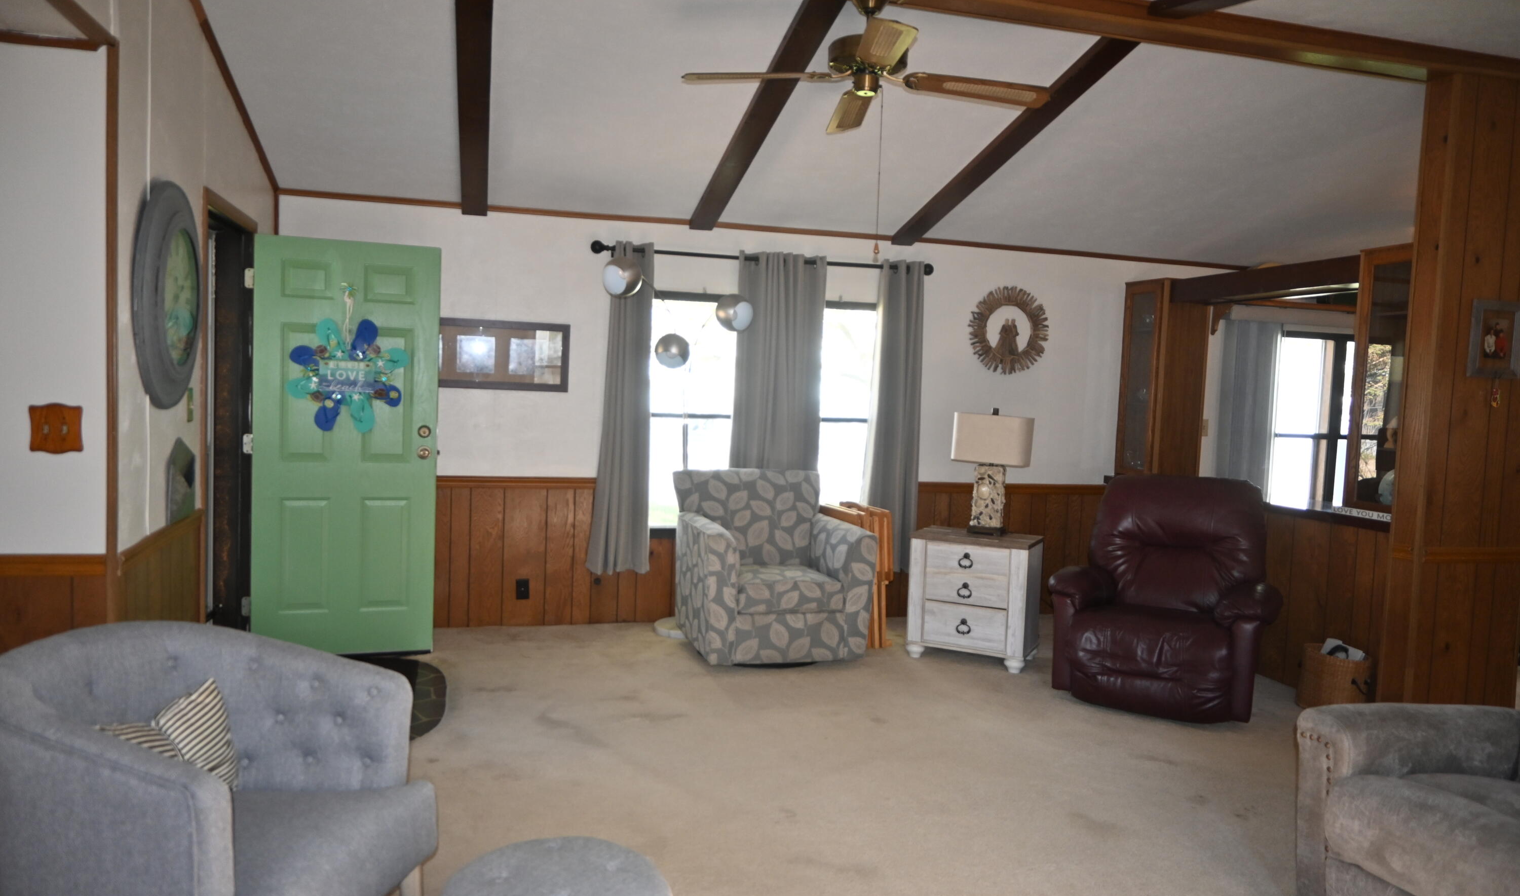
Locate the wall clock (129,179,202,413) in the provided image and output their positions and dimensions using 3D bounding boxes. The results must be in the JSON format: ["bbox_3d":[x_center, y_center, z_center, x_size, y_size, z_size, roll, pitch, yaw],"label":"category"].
[{"bbox_3d":[-1.944,-0.503,3.361,0.055,0.735,0.735,1,4,-15],"label":"wall clock"}]

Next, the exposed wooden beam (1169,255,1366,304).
[{"bbox_3d":[2.732,-0.873,5.392,0.260,0.130,1.355,1,4,-15],"label":"exposed wooden beam"}]

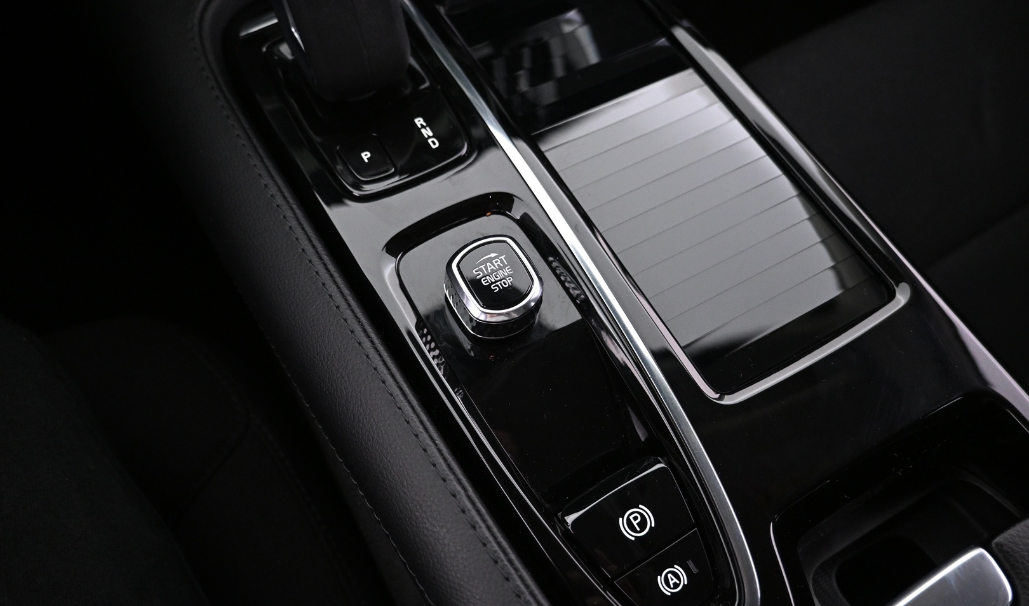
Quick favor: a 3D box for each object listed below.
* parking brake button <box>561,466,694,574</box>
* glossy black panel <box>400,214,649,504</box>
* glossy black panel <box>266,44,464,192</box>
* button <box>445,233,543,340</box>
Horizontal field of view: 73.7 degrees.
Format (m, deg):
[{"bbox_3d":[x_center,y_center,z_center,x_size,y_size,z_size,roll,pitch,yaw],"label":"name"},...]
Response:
[{"bbox_3d":[0.044,0.082,0.254,0.049,0.013,0.027,-26,67,-16],"label":"parking brake button"},{"bbox_3d":[0.001,0.017,0.292,0.060,0.010,0.127,-26,67,-16],"label":"glossy black panel"},{"bbox_3d":[-0.073,-0.100,0.328,0.059,0.013,0.112,-26,67,-16],"label":"glossy black panel"},{"bbox_3d":[-0.009,-0.007,0.289,0.036,0.017,0.037,-26,67,-16],"label":"button"}]

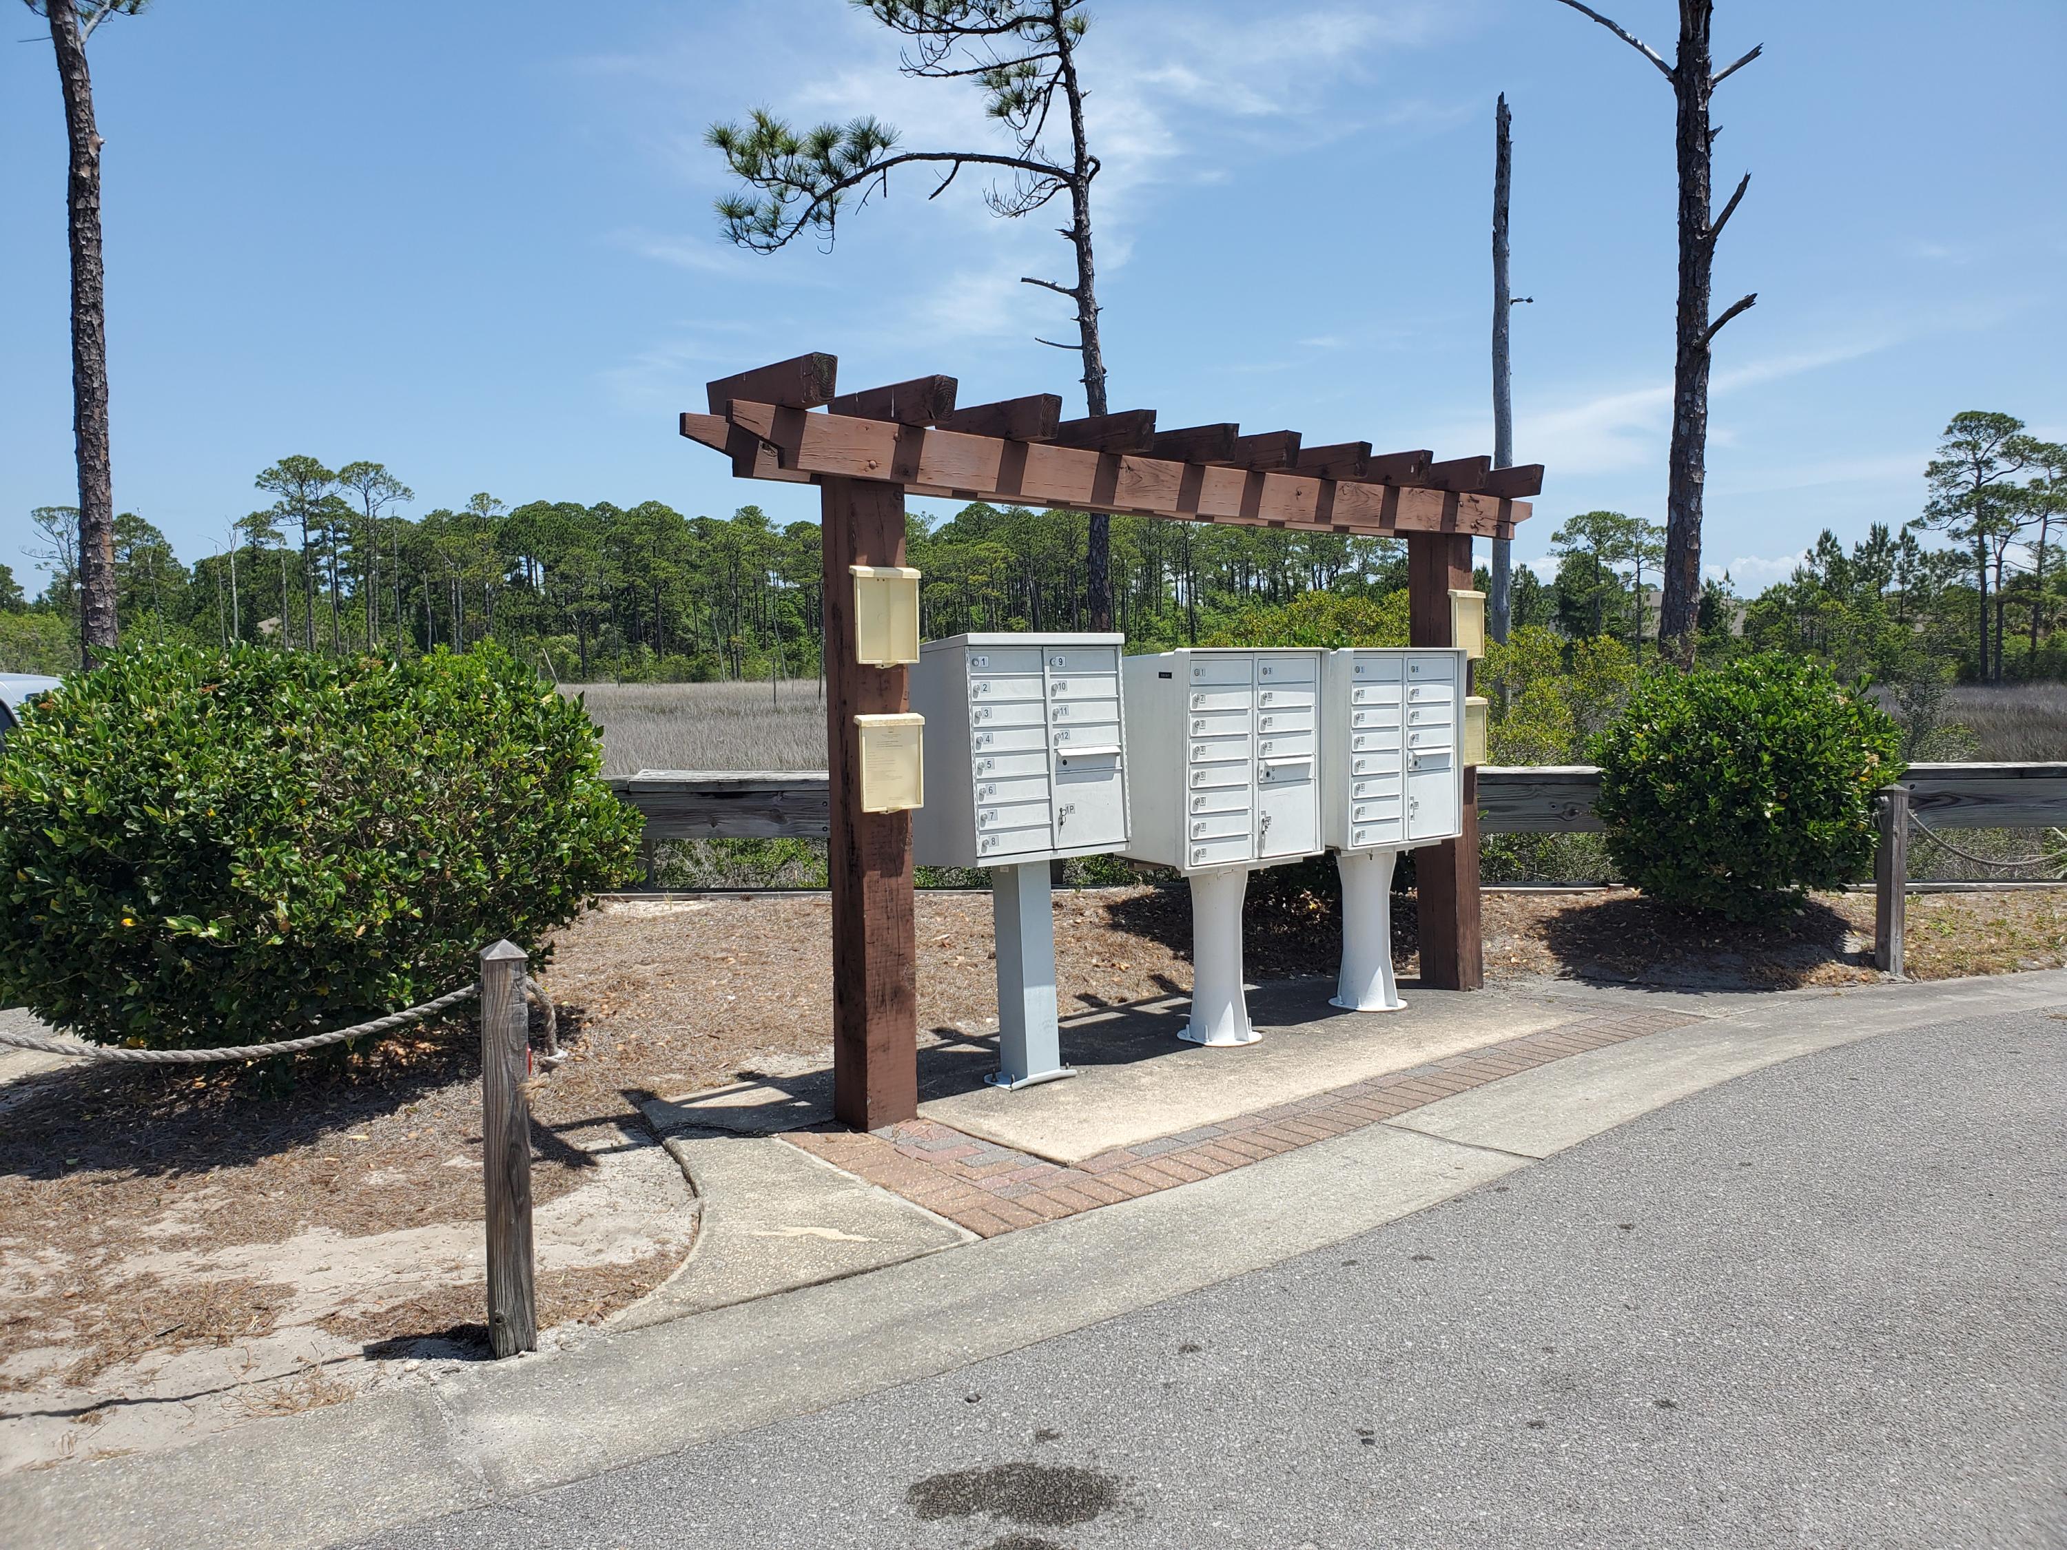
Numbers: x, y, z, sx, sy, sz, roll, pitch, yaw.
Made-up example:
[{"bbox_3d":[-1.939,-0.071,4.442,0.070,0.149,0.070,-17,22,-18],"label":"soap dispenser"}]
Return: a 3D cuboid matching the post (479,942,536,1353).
[{"bbox_3d":[-1.142,0.810,3.385,0.093,0.900,0.093,-3,4,-30],"label":"post"}]

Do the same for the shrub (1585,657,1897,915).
[{"bbox_3d":[3.787,0.112,8.203,1.660,1.470,1.700,1,4,25],"label":"shrub"}]

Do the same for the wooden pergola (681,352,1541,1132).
[{"bbox_3d":[0.705,-0.142,6.223,4.482,2.424,0.615,-4,5,-42],"label":"wooden pergola"}]

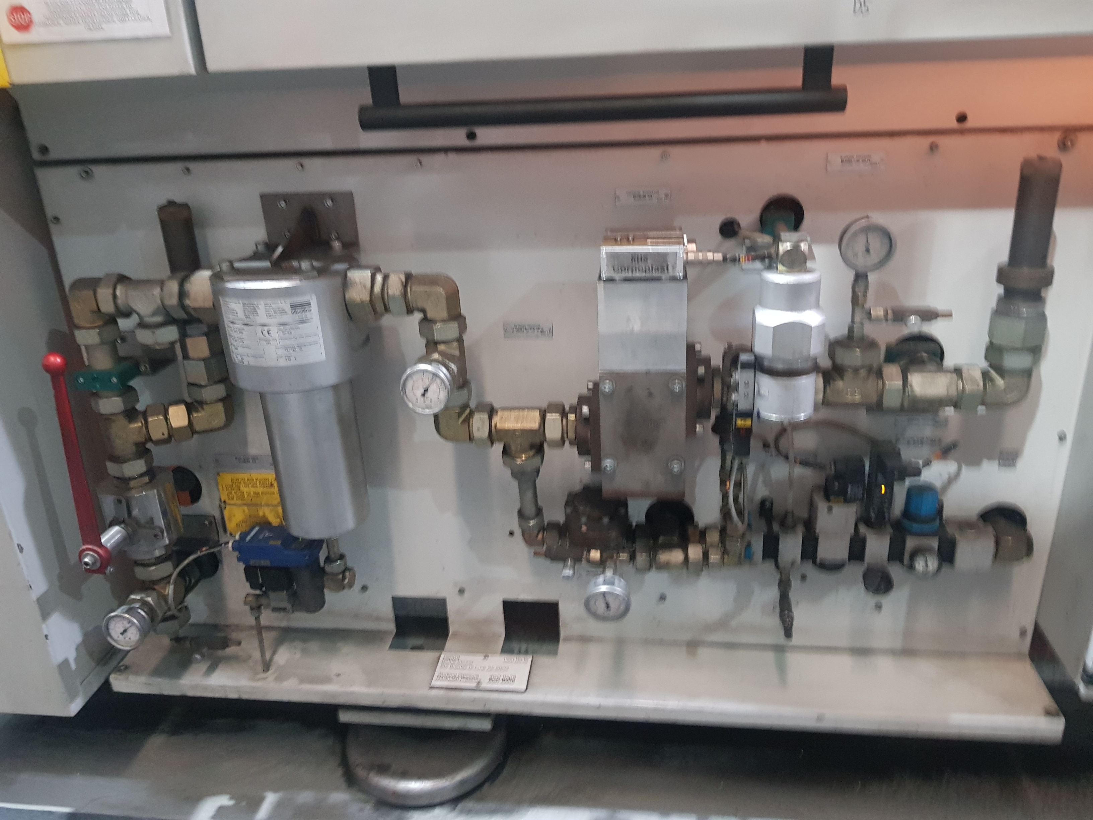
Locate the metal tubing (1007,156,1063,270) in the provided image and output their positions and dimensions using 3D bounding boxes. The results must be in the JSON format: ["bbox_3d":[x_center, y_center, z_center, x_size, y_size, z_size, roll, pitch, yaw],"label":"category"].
[{"bbox_3d":[0.549,-0.220,0.924,0.038,0.115,0.038,0,22,8],"label":"metal tubing"}]

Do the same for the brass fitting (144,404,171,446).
[{"bbox_3d":[-0.517,0.019,1.094,0.025,0.051,0.051,-7,21,-12],"label":"brass fitting"}]

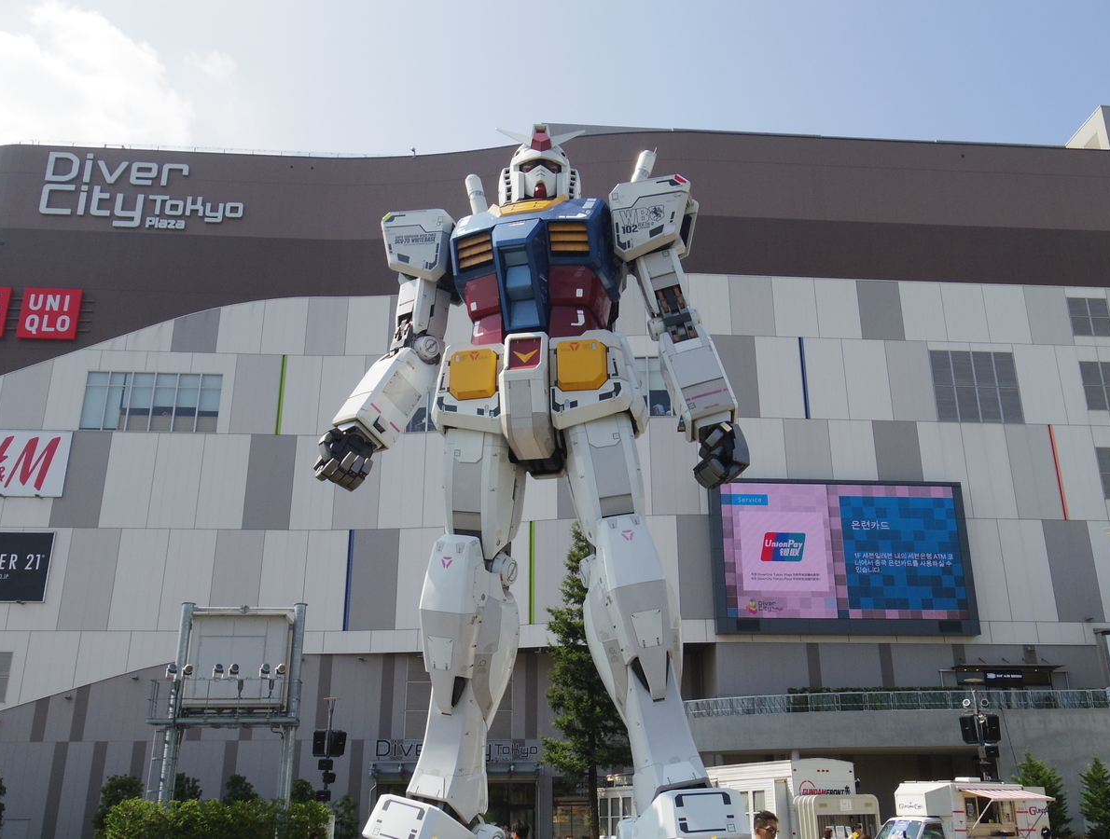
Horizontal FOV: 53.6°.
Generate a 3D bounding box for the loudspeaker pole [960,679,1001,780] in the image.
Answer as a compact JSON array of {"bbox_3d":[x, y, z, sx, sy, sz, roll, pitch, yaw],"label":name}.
[{"bbox_3d":[9.636,8.342,24.440,0.980,5.004,0.750,-5,-22,13],"label":"loudspeaker pole"}]

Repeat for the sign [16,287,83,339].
[{"bbox_3d":[-27.368,-5.697,59.691,3.051,2.988,0.250,1,-21,-4],"label":"sign"}]

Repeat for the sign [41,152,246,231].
[{"bbox_3d":[-23.448,-12.944,62.965,11.392,4.953,0.350,1,-21,-3],"label":"sign"}]

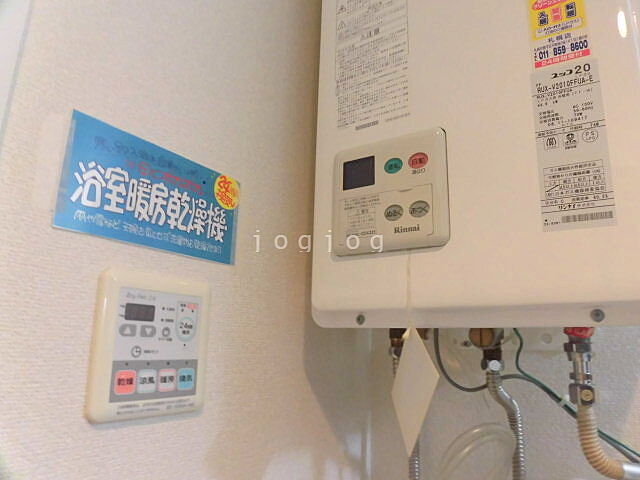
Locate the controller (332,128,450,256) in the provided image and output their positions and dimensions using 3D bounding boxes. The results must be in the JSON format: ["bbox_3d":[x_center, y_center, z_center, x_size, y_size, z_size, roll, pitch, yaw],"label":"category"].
[{"bbox_3d":[0.068,-0.049,0.469,0.133,0.123,0.015,-7,-16,33],"label":"controller"}]

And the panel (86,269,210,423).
[{"bbox_3d":[-0.143,0.092,0.390,0.013,0.121,0.111,-6,-15,33],"label":"panel"}]

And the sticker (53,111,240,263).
[{"bbox_3d":[-0.144,-0.038,0.419,0.003,0.097,0.191,-6,-15,33],"label":"sticker"}]

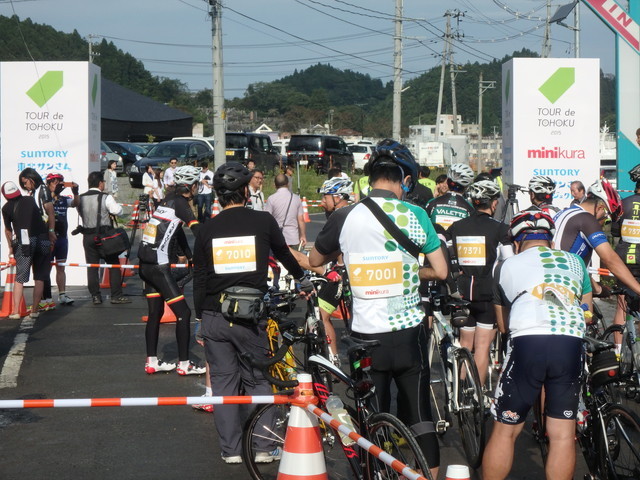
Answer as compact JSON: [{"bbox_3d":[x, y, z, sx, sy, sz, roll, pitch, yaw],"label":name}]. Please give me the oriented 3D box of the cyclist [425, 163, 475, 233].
[{"bbox_3d":[1.144,0.188,10.751,0.500,1.720,0.480,0,3,5],"label":"cyclist"}]

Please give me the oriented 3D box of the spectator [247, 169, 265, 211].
[{"bbox_3d":[-0.812,-0.059,15.649,0.470,1.680,0.330,-2,4,-31],"label":"spectator"}]

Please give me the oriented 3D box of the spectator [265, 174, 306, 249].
[{"bbox_3d":[-0.398,0.025,14.748,0.500,1.640,0.330,-1,3,-9],"label":"spectator"}]

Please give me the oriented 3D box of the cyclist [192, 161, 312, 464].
[{"bbox_3d":[-0.400,0.416,7.172,0.600,1.740,0.550,1,3,10],"label":"cyclist"}]

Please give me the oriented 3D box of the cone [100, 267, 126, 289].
[{"bbox_3d":[-2.927,0.314,17.382,0.380,0.700,0.380,0,3,0],"label":"cone"}]

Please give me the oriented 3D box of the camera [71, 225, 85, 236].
[{"bbox_3d":[-3.018,-0.121,15.261,0.170,0.105,0.130,-25,3,-6],"label":"camera"}]

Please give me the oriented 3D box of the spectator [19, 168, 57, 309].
[{"bbox_3d":[-3.384,-0.020,14.616,0.420,1.690,0.480,-2,4,-25],"label":"spectator"}]

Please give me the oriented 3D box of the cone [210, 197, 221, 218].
[{"bbox_3d":[-2.921,-0.828,34.221,0.380,0.700,0.380,0,3,0],"label":"cone"}]

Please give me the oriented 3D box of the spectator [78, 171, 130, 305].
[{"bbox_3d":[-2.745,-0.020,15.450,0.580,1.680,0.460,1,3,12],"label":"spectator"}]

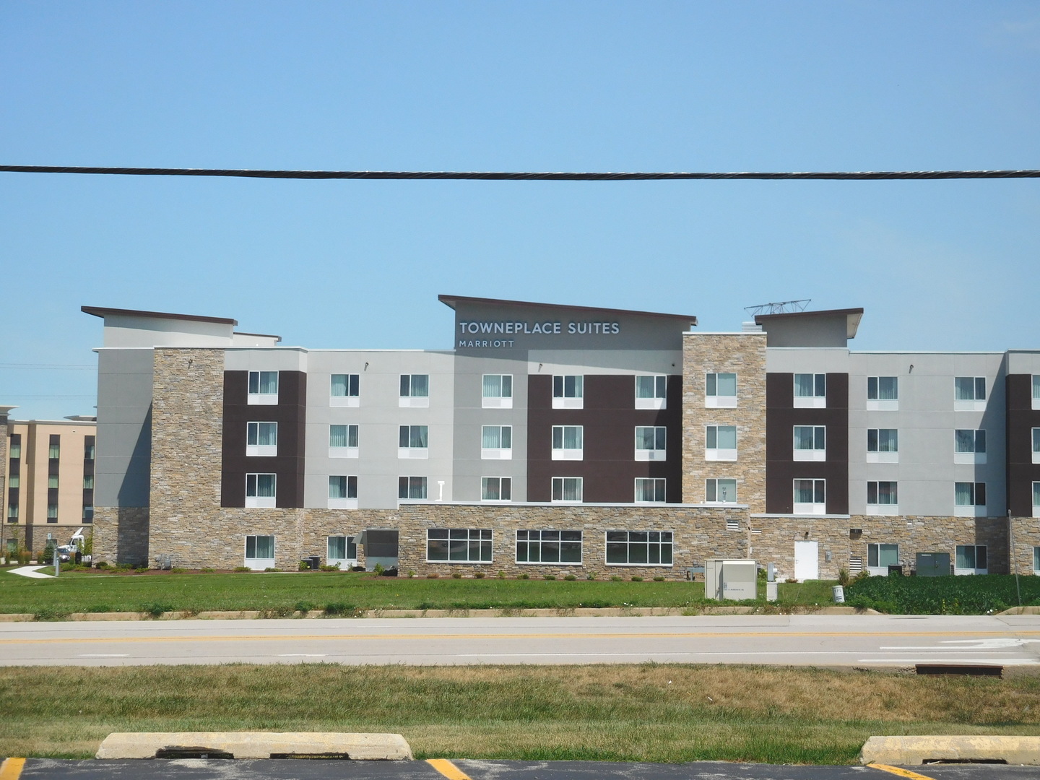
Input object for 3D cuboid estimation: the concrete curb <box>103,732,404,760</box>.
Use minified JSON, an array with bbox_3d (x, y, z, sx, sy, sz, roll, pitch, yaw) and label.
[{"bbox_3d":[-1.554,2.100,12.387,1.840,0.137,0.190,1,-3,-4],"label":"concrete curb"}]

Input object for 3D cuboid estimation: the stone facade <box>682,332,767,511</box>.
[{"bbox_3d":[11.869,1.945,122.027,4.802,10.414,2.000,0,-3,7],"label":"stone facade"}]

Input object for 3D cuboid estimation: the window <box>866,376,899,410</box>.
[{"bbox_3d":[21.093,0.176,122.383,1.833,2.067,0.150,0,-3,7],"label":"window"}]

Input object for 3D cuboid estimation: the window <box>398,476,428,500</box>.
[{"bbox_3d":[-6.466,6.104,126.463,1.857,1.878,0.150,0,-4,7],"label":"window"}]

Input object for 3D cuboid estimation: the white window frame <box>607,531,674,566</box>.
[{"bbox_3d":[6.612,8.776,116.497,3.755,1.930,0.150,0,-4,7],"label":"white window frame"}]

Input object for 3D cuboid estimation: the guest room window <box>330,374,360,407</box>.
[{"bbox_3d":[-10.495,0.004,126.039,1.833,2.067,0.150,0,-3,7],"label":"guest room window"}]

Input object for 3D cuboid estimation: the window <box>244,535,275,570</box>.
[{"bbox_3d":[-15.314,9.551,123.824,1.833,2.067,0.150,0,-3,7],"label":"window"}]

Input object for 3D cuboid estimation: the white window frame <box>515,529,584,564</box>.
[{"bbox_3d":[1.616,8.736,117.109,3.731,1.904,0.150,0,-4,7],"label":"white window frame"}]

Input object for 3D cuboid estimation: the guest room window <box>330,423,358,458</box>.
[{"bbox_3d":[-10.566,3.061,126.027,1.826,2.020,0.140,0,-3,7],"label":"guest room window"}]

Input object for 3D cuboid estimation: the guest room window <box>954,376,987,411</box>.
[{"bbox_3d":[26.093,0.228,121.879,1.854,2.028,0.140,0,-3,7],"label":"guest room window"}]

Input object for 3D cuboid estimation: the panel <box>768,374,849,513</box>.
[{"bbox_3d":[16.454,3.086,120.570,4.683,8.121,0.300,0,-3,7],"label":"panel"}]

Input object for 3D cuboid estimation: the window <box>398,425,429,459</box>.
[{"bbox_3d":[-6.348,3.066,125.371,1.833,2.067,0.150,0,-3,7],"label":"window"}]

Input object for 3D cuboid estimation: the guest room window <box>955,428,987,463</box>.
[{"bbox_3d":[26.263,3.293,122.657,1.857,2.031,0.150,0,-4,7],"label":"guest room window"}]

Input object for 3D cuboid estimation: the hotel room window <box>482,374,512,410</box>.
[{"bbox_3d":[-1.344,0.067,125.204,1.833,2.067,0.150,0,-3,7],"label":"hotel room window"}]

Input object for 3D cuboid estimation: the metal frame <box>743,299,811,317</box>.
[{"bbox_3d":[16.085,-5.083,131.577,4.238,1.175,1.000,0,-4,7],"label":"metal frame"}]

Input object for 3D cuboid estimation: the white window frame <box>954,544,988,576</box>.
[{"bbox_3d":[25.953,9.907,121.218,1.833,2.067,0.150,0,-3,7],"label":"white window frame"}]

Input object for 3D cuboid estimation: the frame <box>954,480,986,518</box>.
[{"bbox_3d":[26.223,6.356,122.462,1.857,2.031,0.150,0,-4,7],"label":"frame"}]

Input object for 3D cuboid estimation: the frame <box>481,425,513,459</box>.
[{"bbox_3d":[-1.393,3.128,125.184,1.843,2.017,0.140,0,-3,7],"label":"frame"}]

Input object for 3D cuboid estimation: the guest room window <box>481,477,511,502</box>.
[{"bbox_3d":[-1.419,6.146,124.836,1.833,2.067,0.150,0,-3,7],"label":"guest room window"}]

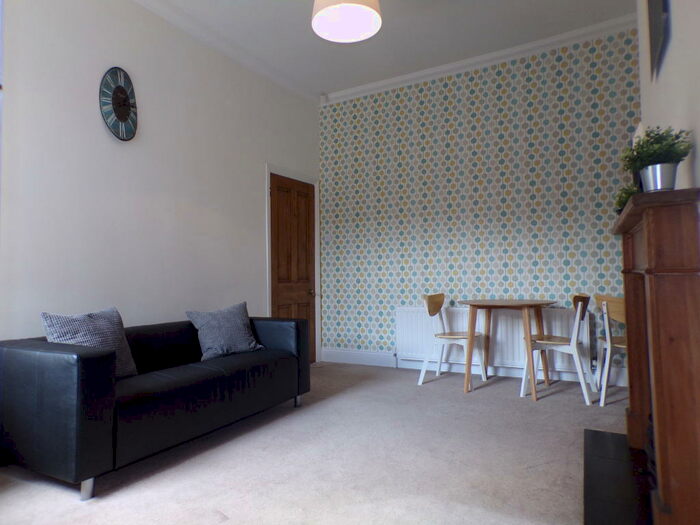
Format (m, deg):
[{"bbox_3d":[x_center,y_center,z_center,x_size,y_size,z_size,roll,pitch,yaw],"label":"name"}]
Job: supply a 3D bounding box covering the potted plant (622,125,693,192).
[{"bbox_3d":[1.138,-0.366,1.806,0.240,0.245,0.240,-2,-3,26],"label":"potted plant"}]

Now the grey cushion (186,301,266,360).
[{"bbox_3d":[-0.922,0.502,3.580,0.470,0.430,0.140,1,-28,-38],"label":"grey cushion"}]

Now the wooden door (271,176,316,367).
[{"bbox_3d":[-0.637,0.119,5.488,0.050,2.120,0.760,-3,-3,31],"label":"wooden door"}]

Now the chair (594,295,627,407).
[{"bbox_3d":[2.126,0.649,3.663,0.460,0.800,0.510,-2,-3,26],"label":"chair"}]

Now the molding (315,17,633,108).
[{"bbox_3d":[1.055,-2.002,5.003,3.480,0.110,0.100,-3,-3,31],"label":"molding"}]

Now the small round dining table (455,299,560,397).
[{"bbox_3d":[1.358,0.717,4.216,0.870,0.740,0.870,-3,-3,31],"label":"small round dining table"}]

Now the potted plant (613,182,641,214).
[{"bbox_3d":[1.561,-0.335,2.719,0.210,0.230,0.210,-2,-3,26],"label":"potted plant"}]

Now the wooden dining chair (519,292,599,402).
[{"bbox_3d":[1.696,0.670,3.956,0.510,0.800,0.460,-3,-3,31],"label":"wooden dining chair"}]

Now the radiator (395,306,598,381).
[{"bbox_3d":[1.319,0.734,4.735,1.864,0.560,0.100,-3,-3,31],"label":"radiator"}]

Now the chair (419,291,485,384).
[{"bbox_3d":[0.946,0.706,4.464,0.510,0.800,0.460,-3,-3,31],"label":"chair"}]

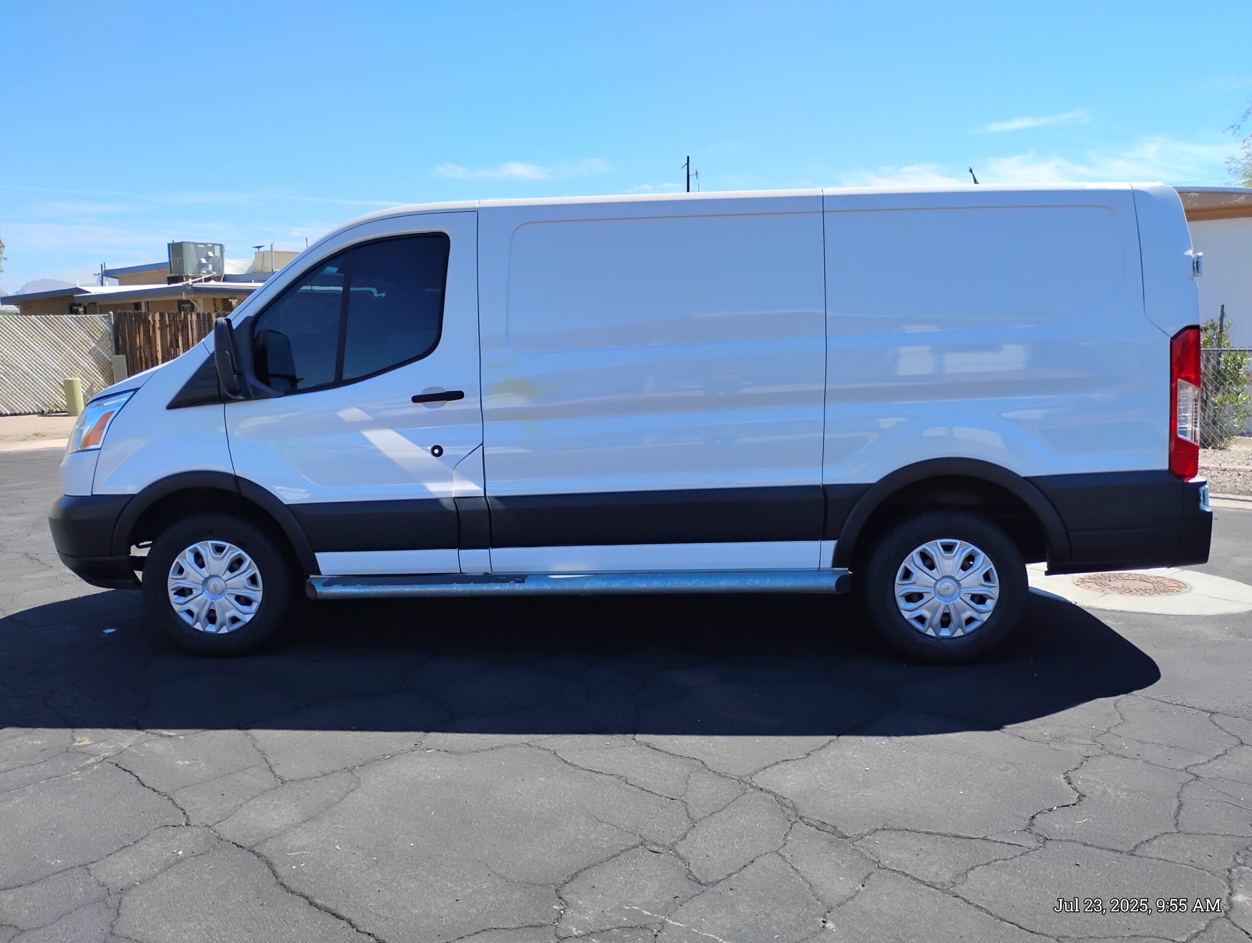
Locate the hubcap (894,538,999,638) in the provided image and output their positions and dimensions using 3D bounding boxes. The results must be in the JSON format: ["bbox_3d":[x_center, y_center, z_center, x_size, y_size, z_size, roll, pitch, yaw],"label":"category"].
[{"bbox_3d":[1.405,0.514,4.438,0.447,0.447,0.065,0,9,4],"label":"hubcap"}]

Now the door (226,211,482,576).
[{"bbox_3d":[-1.193,-0.325,4.522,1.135,1.600,0.220,-1,9,4],"label":"door"}]

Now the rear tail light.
[{"bbox_3d":[2.352,-0.292,4.284,0.140,0.620,0.130,-1,9,4],"label":"rear tail light"}]

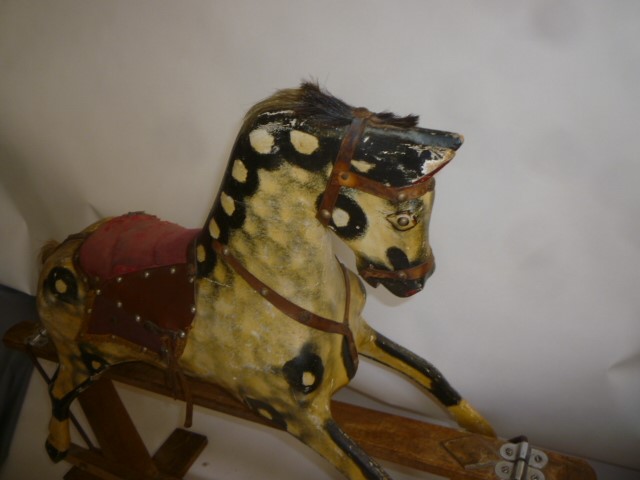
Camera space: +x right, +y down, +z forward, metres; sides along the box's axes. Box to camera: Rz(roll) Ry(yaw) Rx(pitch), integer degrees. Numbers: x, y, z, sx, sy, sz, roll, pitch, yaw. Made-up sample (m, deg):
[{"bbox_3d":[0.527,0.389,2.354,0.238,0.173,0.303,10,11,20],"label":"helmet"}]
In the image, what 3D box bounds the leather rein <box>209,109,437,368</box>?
[{"bbox_3d":[0.011,0.024,0.869,0.369,0.477,0.239,6,30,27],"label":"leather rein"}]

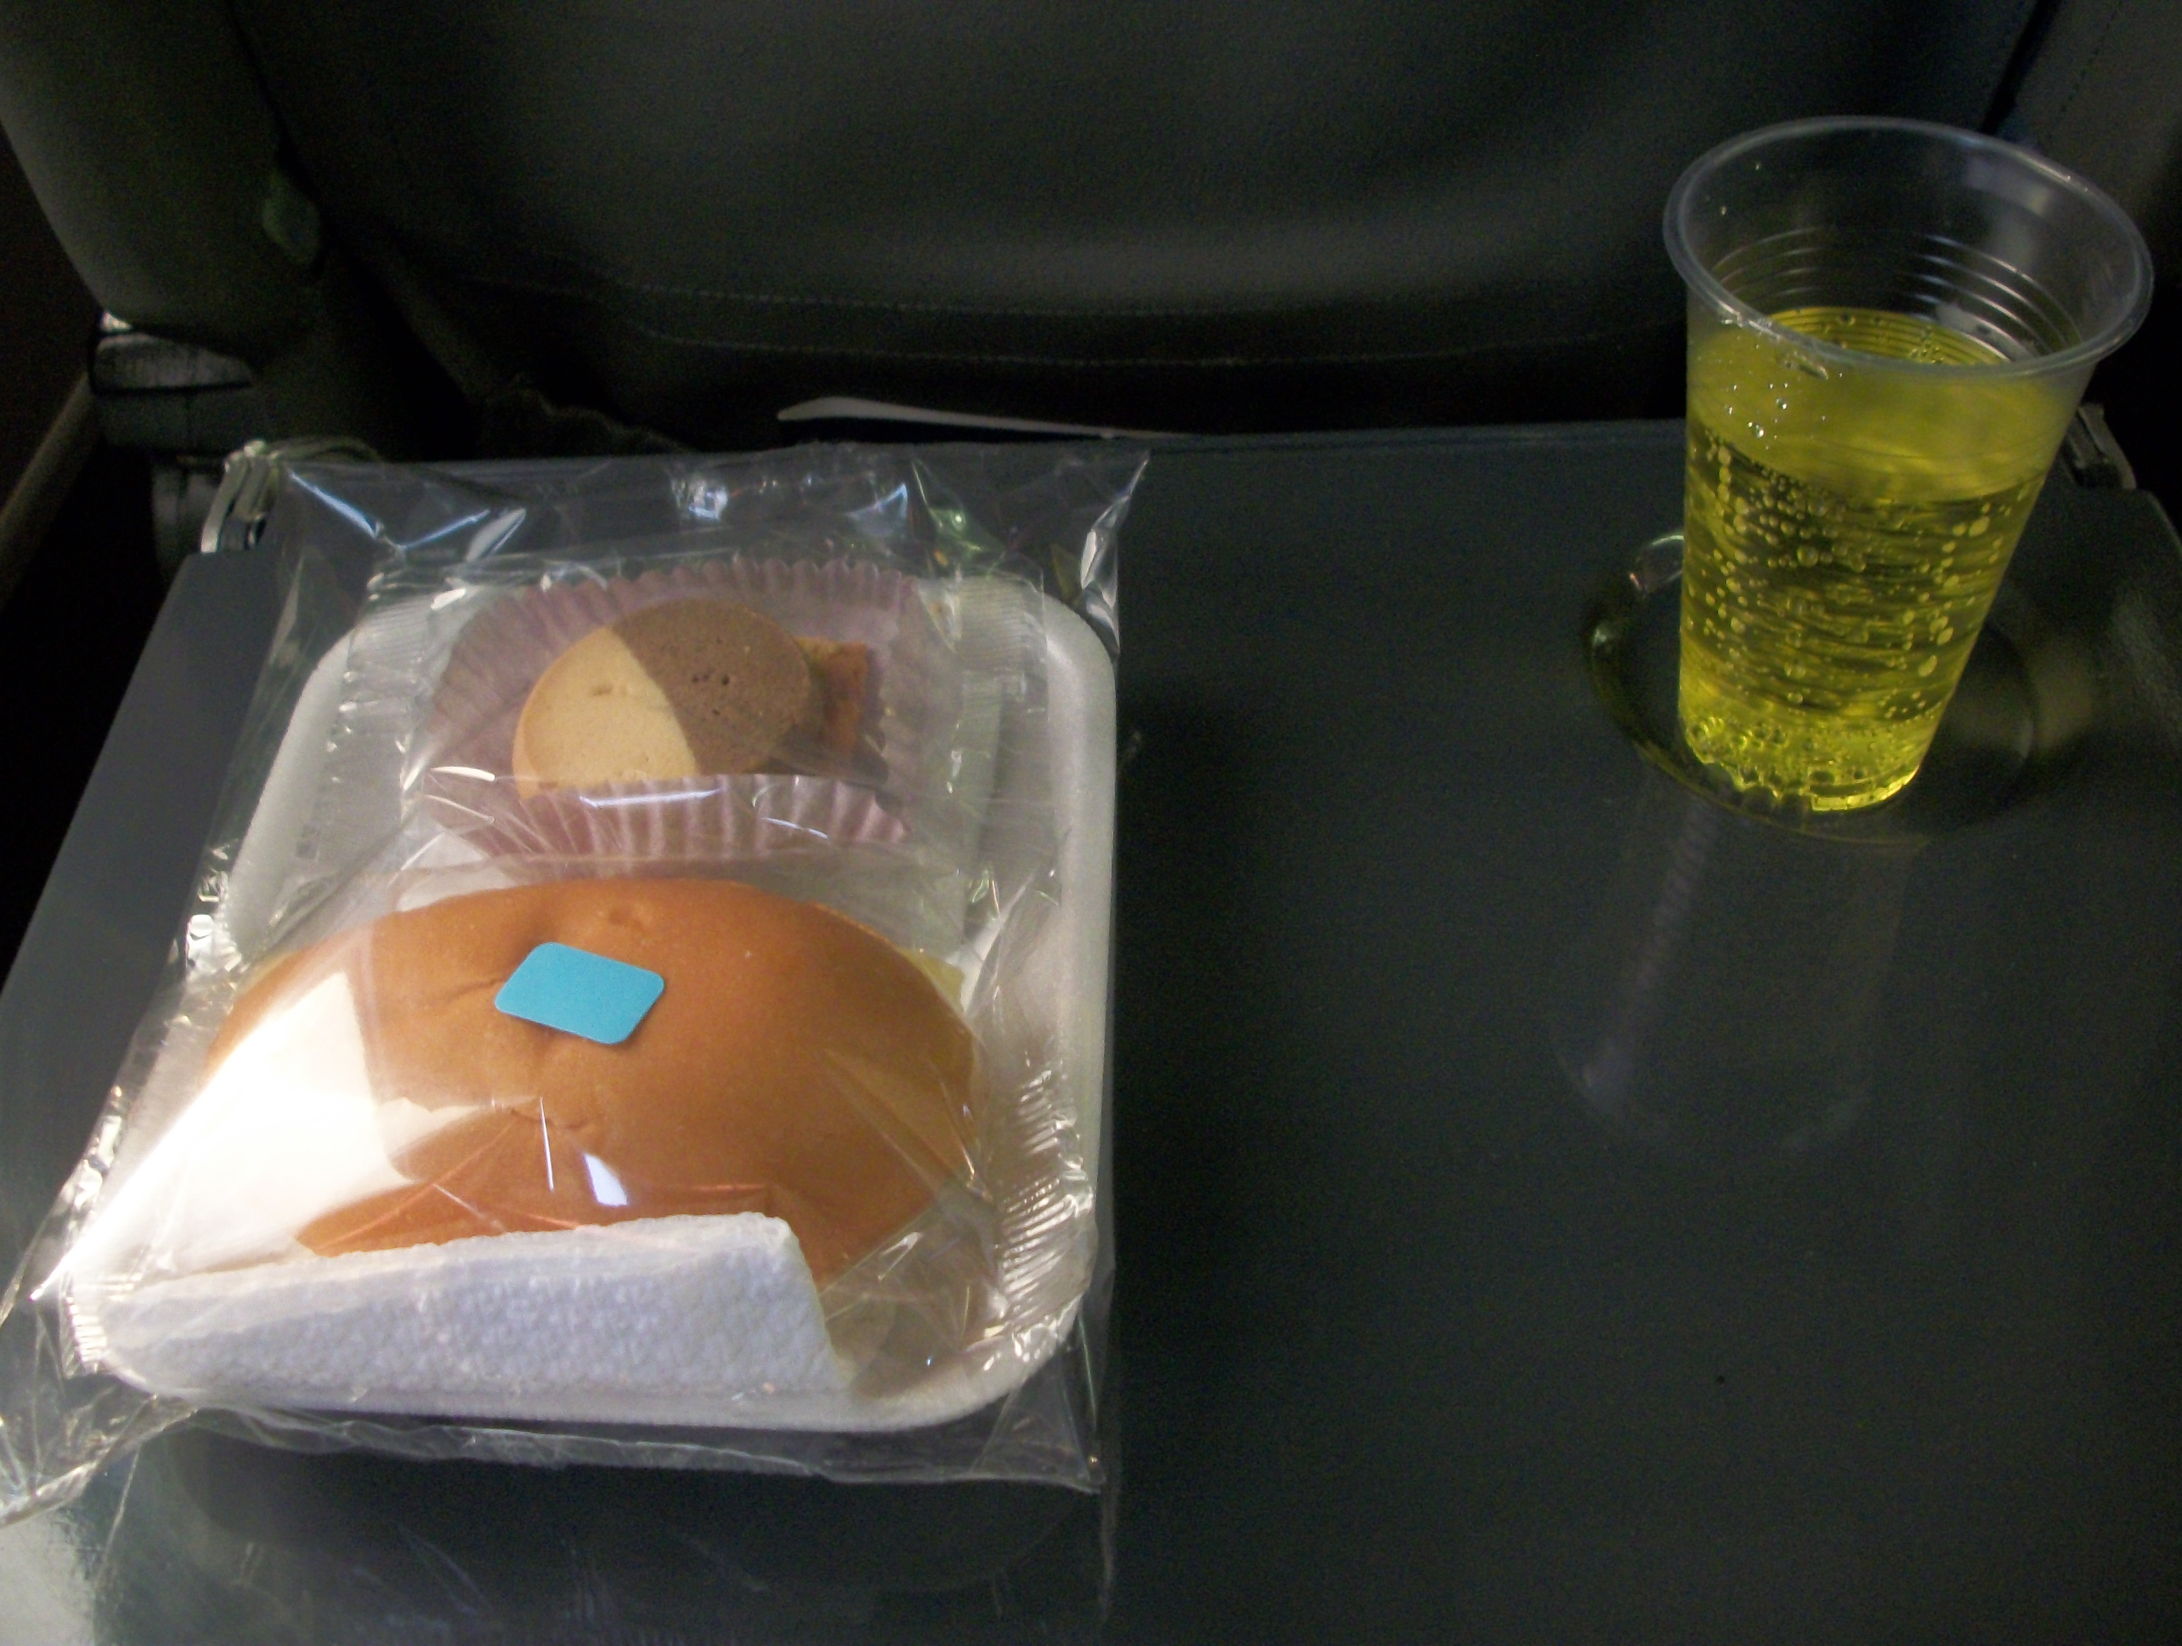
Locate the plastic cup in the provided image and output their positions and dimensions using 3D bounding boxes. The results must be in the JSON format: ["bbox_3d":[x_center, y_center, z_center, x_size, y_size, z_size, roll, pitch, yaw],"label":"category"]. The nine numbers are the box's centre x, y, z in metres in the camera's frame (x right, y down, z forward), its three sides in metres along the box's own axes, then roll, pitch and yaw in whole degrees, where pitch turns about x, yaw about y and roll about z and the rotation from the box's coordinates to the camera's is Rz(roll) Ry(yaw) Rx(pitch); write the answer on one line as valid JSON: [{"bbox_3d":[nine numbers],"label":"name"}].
[{"bbox_3d":[0.130,-0.054,0.379,0.072,0.102,0.072,-2,46,2],"label":"plastic cup"}]

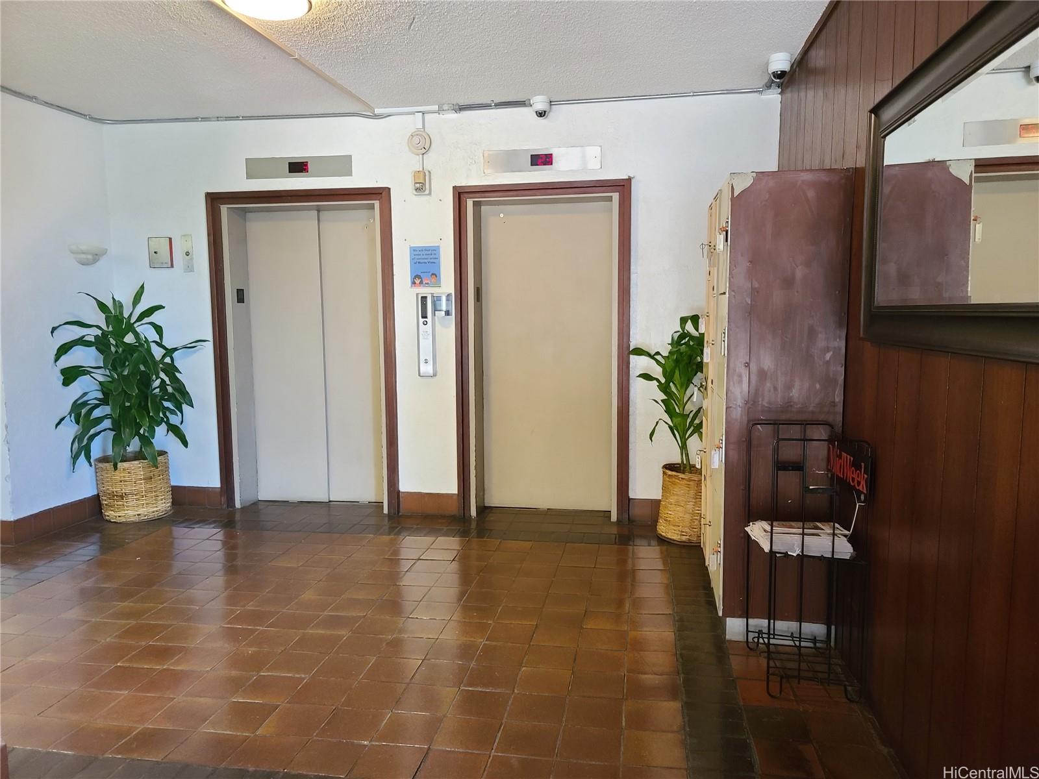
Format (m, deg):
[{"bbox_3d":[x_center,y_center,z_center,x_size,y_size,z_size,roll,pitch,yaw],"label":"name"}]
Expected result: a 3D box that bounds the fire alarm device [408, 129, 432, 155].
[{"bbox_3d":[-0.660,-1.635,4.965,0.160,0.160,0.056,0,5,9],"label":"fire alarm device"}]

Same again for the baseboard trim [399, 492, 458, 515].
[{"bbox_3d":[-0.634,0.800,5.212,0.418,0.158,0.020,0,5,9],"label":"baseboard trim"}]

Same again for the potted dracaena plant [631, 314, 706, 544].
[{"bbox_3d":[1.004,0.230,4.619,0.638,1.391,0.548,0,5,9],"label":"potted dracaena plant"}]

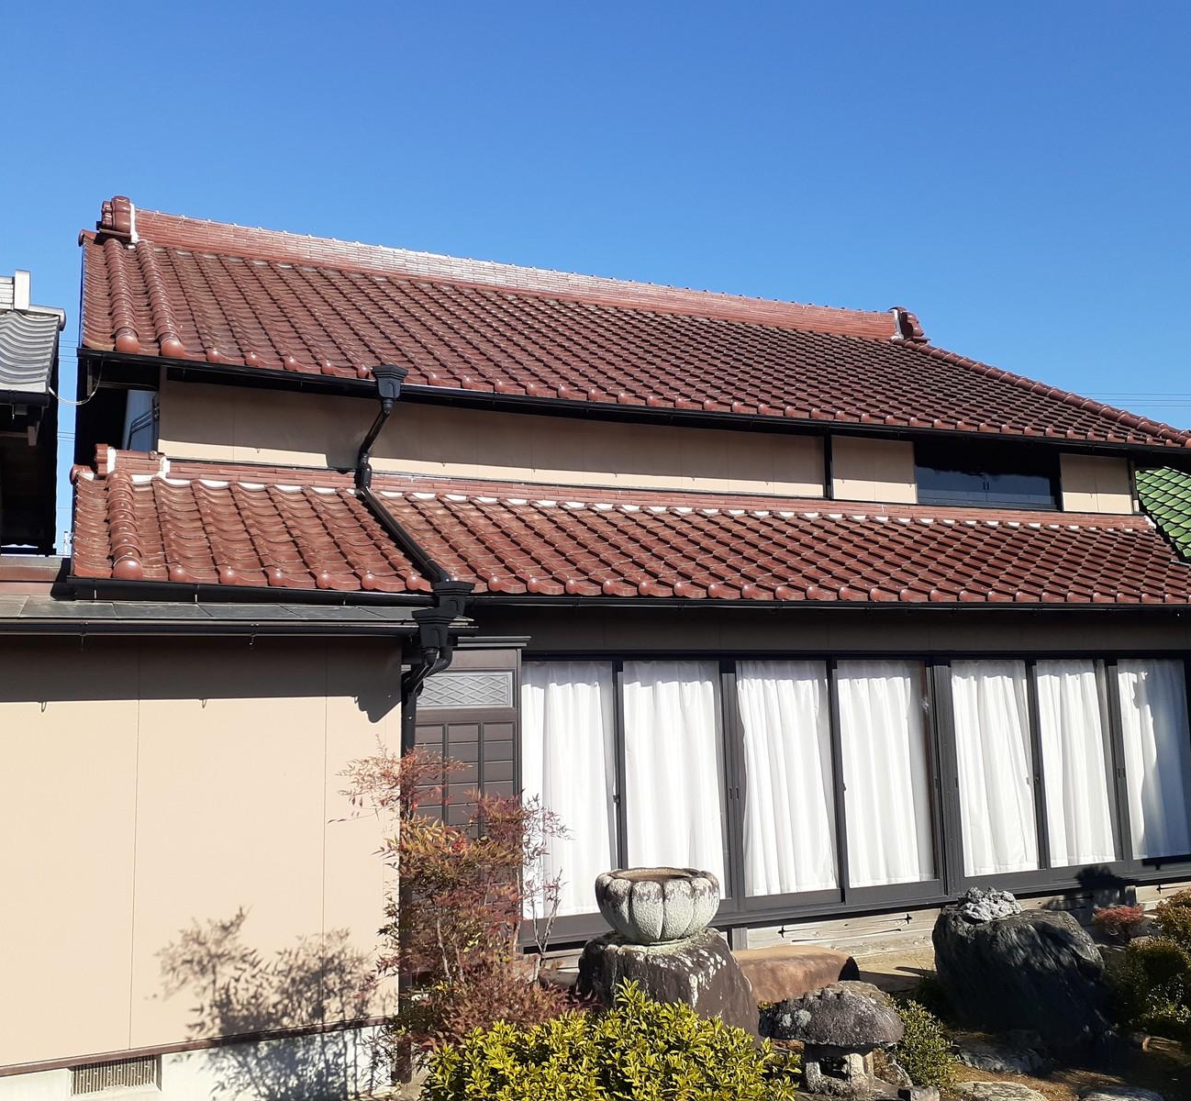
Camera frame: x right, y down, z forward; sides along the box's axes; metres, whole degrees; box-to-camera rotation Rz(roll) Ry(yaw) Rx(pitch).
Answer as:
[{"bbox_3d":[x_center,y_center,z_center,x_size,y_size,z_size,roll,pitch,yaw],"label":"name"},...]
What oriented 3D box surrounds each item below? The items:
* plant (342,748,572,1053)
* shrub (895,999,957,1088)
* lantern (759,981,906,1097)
[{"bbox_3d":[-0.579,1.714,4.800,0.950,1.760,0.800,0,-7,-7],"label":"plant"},{"bbox_3d":[1.616,2.400,5.650,0.330,0.430,0.330,2,-8,-22],"label":"shrub"},{"bbox_3d":[1.100,2.263,5.320,0.650,0.500,0.600,-1,-7,0],"label":"lantern"}]

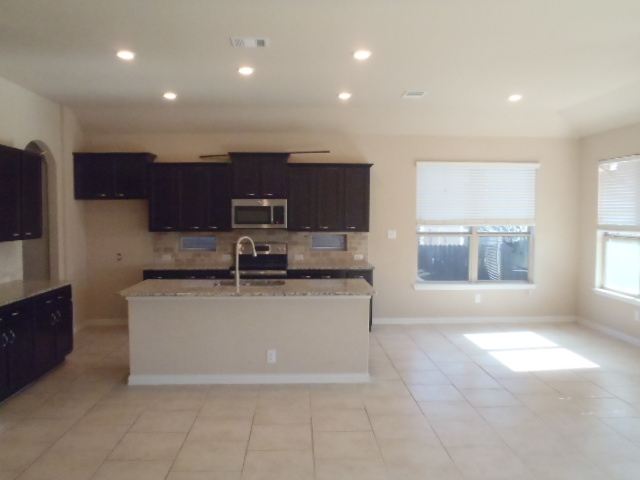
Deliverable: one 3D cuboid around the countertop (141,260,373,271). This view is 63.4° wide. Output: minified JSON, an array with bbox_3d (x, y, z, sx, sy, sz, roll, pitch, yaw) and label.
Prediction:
[{"bbox_3d":[-0.809,0.359,7.210,3.058,0.040,0.645,0,3,-2],"label":"countertop"}]

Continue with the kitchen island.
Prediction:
[{"bbox_3d":[-0.706,0.919,5.438,2.447,0.900,1.010,0,3,-2],"label":"kitchen island"}]

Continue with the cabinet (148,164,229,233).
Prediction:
[{"bbox_3d":[-1.786,-0.590,7.272,1.123,0.946,0.345,0,3,-2],"label":"cabinet"}]

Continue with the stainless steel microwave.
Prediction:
[{"bbox_3d":[-0.833,-0.368,7.316,0.756,0.398,0.415,0,3,-2],"label":"stainless steel microwave"}]

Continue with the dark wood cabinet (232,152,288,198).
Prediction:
[{"bbox_3d":[-0.834,-0.885,7.284,0.801,0.633,0.365,0,3,-2],"label":"dark wood cabinet"}]

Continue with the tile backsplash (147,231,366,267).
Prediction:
[{"bbox_3d":[-0.847,0.111,7.509,3.119,0.465,0.030,0,3,-2],"label":"tile backsplash"}]

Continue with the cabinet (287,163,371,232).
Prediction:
[{"bbox_3d":[0.119,-0.593,7.347,1.156,0.949,0.345,0,3,-2],"label":"cabinet"}]

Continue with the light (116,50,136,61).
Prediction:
[{"bbox_3d":[-1.725,-1.635,4.593,0.180,0.030,0.180,0,3,-2],"label":"light"}]

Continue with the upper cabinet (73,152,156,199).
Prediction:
[{"bbox_3d":[-2.826,-0.867,7.195,0.980,0.617,0.440,0,3,-2],"label":"upper cabinet"}]

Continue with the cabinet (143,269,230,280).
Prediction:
[{"bbox_3d":[-1.781,0.829,7.234,1.145,0.885,0.630,0,3,-2],"label":"cabinet"}]

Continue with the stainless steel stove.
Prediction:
[{"bbox_3d":[-0.809,0.664,7.196,0.734,1.213,0.665,0,3,-2],"label":"stainless steel stove"}]

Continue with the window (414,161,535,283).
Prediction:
[{"bbox_3d":[2.315,-0.243,7.670,1.790,1.819,0.110,0,3,-2],"label":"window"}]

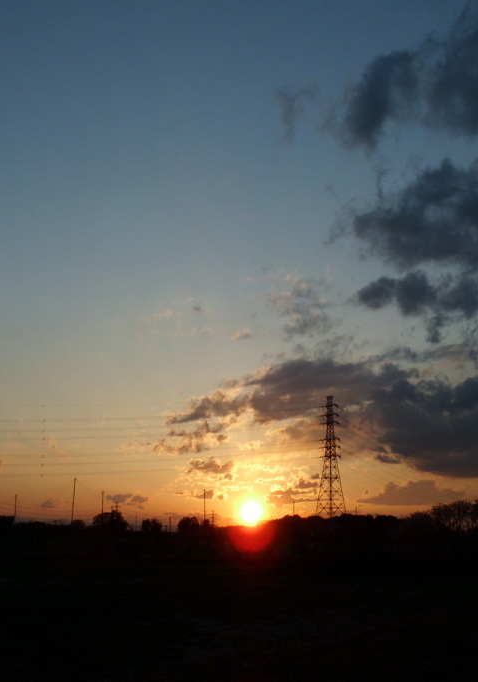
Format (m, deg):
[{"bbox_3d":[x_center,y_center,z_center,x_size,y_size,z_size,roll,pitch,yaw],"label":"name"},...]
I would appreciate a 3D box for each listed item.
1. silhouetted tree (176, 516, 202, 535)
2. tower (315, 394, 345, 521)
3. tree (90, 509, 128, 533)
[{"bbox_3d":[-12.648,47.709,199.381,6.200,7.091,6.200,0,-14,0],"label":"silhouetted tree"},{"bbox_3d":[30.409,42.502,264.577,9.200,48.741,9.200,11,-18,-37],"label":"tower"},{"bbox_3d":[-30.886,44.510,189.872,8.500,8.697,8.000,0,-14,0],"label":"tree"}]

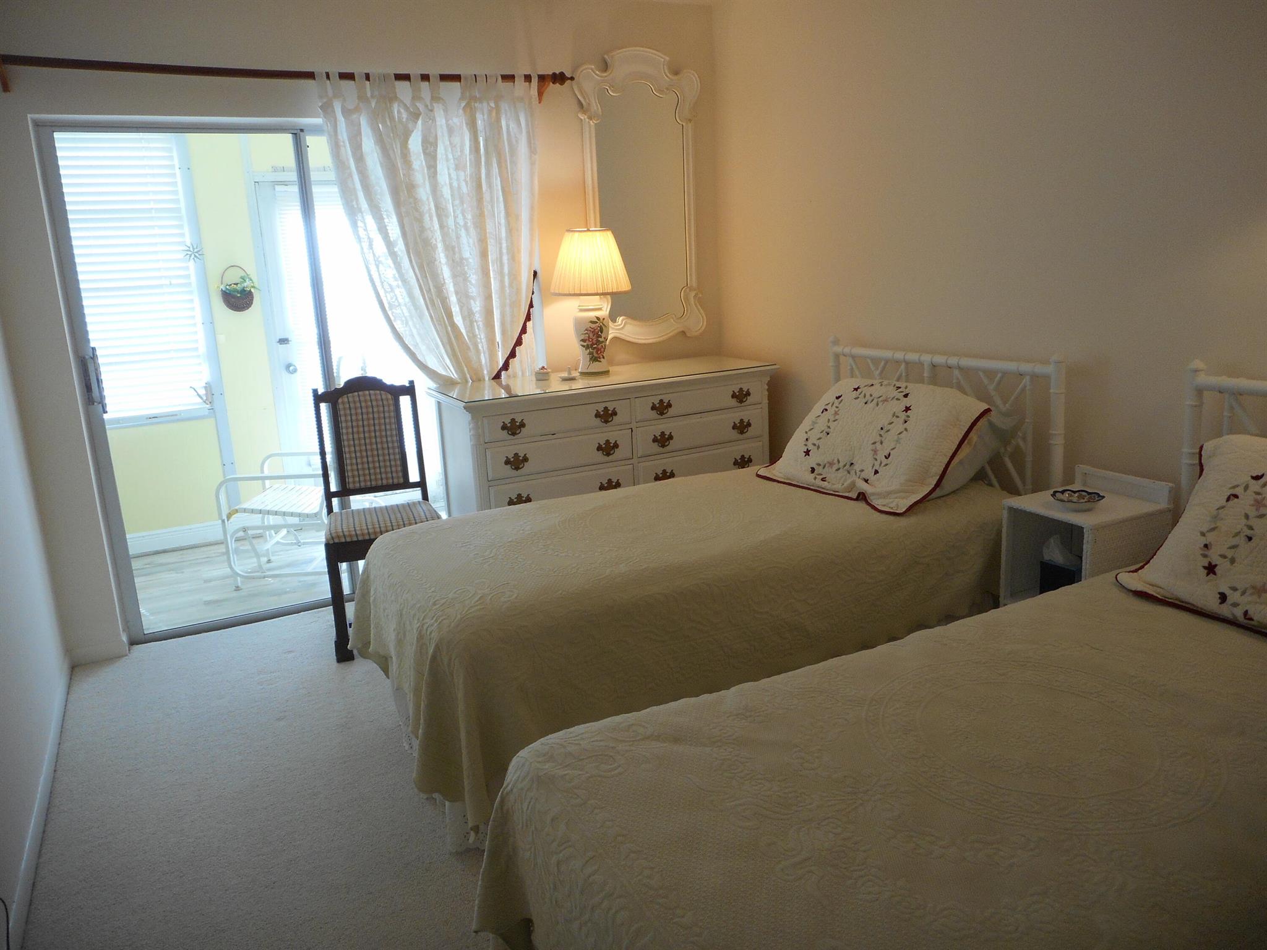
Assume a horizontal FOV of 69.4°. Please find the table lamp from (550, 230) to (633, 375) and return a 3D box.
[{"bbox_3d":[-0.180,-0.736,3.924,0.378,0.614,0.378,-3,13,1],"label":"table lamp"}]

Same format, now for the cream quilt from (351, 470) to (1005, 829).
[{"bbox_3d":[0.150,0.372,2.949,1.897,0.512,1.078,-9,14,-26],"label":"cream quilt"}]

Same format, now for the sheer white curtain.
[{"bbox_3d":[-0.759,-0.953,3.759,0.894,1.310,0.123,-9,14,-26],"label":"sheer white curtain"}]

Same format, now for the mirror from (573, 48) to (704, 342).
[{"bbox_3d":[0.038,-1.249,4.153,0.610,1.276,0.061,-9,14,-26],"label":"mirror"}]

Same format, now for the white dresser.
[{"bbox_3d":[-0.081,0.029,3.995,1.420,0.917,0.553,-9,14,-26],"label":"white dresser"}]

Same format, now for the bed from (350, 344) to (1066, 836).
[{"bbox_3d":[0.199,0.190,2.930,2.020,1.046,1.106,-9,14,-26],"label":"bed"}]

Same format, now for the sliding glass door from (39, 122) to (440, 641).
[{"bbox_3d":[-1.263,-0.412,3.839,1.829,1.966,0.109,-9,14,-26],"label":"sliding glass door"}]

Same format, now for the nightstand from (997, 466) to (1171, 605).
[{"bbox_3d":[1.301,0.366,2.679,0.341,0.703,0.317,-9,14,-26],"label":"nightstand"}]

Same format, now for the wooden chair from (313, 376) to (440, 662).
[{"bbox_3d":[-0.988,0.140,3.537,0.457,0.996,0.505,-7,13,-18],"label":"wooden chair"}]

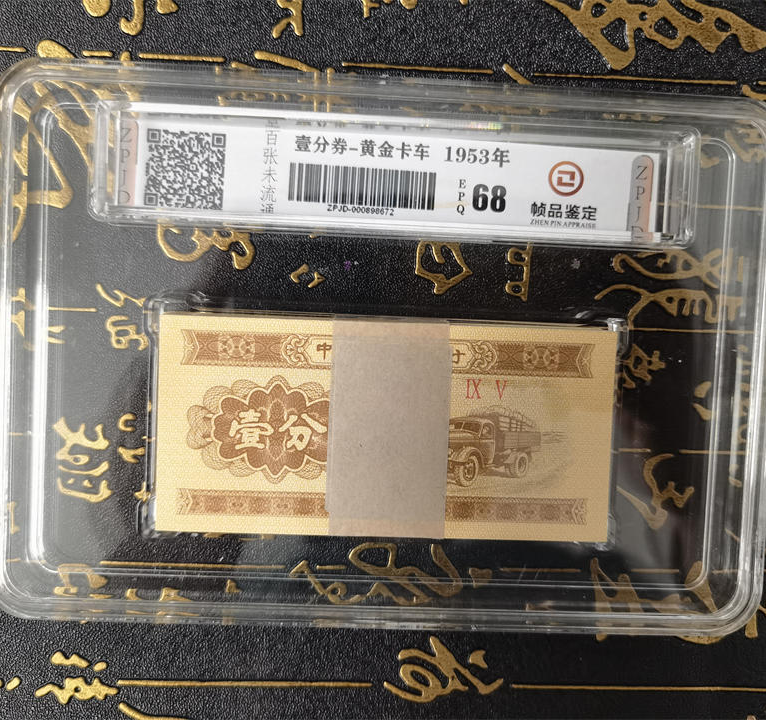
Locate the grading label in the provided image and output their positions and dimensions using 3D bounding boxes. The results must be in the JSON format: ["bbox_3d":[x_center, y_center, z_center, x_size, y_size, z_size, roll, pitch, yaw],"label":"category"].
[{"bbox_3d":[0.001,-0.036,0.151,0.109,0.002,0.019,3,92,-2],"label":"grading label"}]

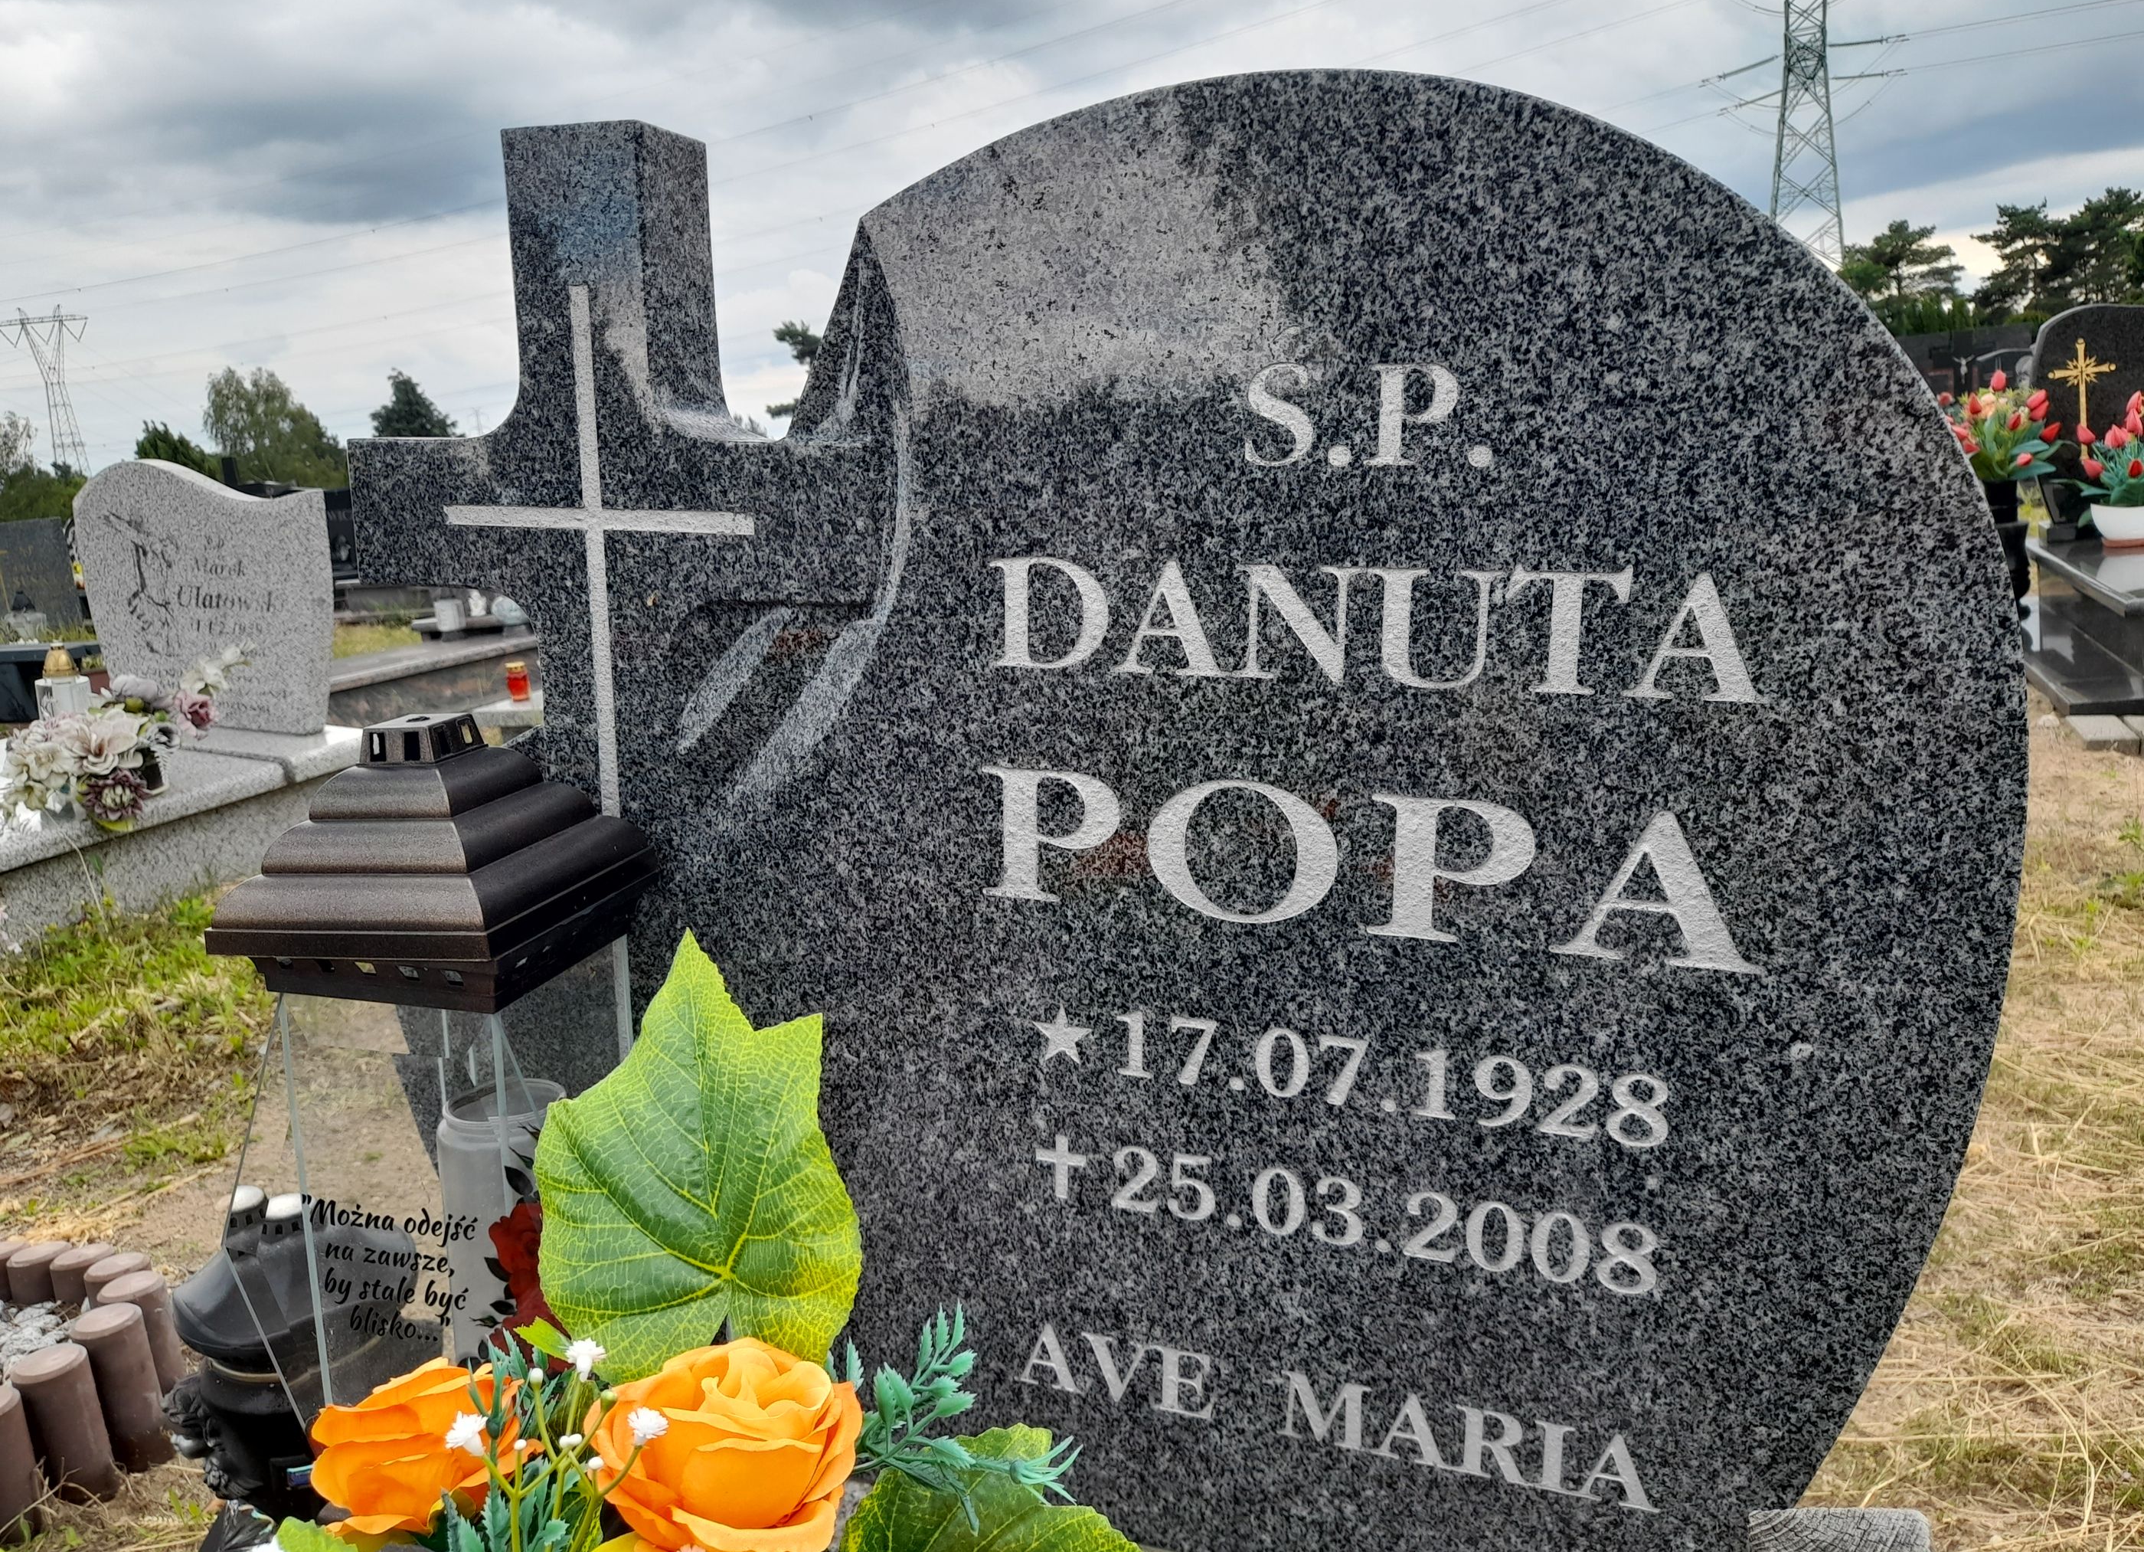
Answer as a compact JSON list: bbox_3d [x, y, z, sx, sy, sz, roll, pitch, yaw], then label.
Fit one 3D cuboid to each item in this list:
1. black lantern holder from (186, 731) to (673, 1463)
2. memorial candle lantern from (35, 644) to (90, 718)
[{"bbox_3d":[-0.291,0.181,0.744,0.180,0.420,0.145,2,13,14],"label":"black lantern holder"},{"bbox_3d":[-2.440,-0.183,3.750,0.113,0.270,0.113,-1,12,18],"label":"memorial candle lantern"}]

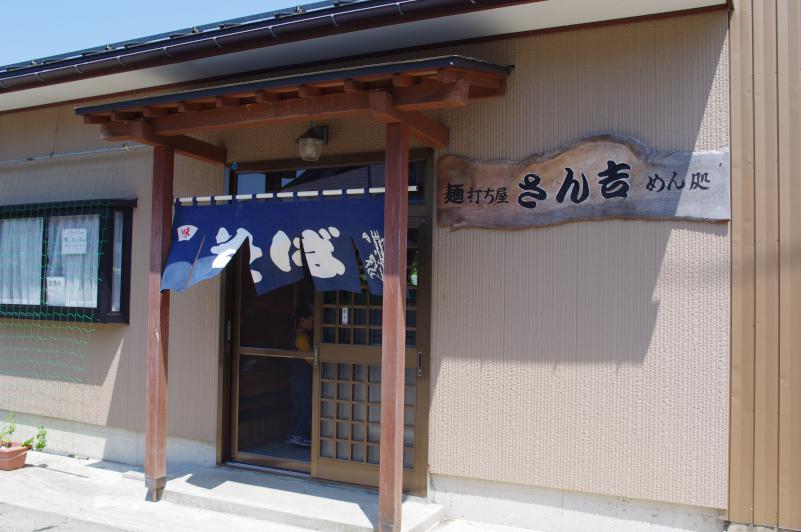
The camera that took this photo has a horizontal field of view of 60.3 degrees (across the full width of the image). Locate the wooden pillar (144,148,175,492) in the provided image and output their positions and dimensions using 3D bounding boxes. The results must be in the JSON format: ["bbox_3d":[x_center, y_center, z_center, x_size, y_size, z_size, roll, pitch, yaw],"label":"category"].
[{"bbox_3d":[-1.612,0.373,4.616,0.097,2.335,0.097,0,-3,26],"label":"wooden pillar"}]

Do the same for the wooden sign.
[{"bbox_3d":[1.000,-0.499,4.053,1.690,0.560,0.060,0,-3,26],"label":"wooden sign"}]

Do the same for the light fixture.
[{"bbox_3d":[-0.611,-0.850,4.753,0.200,0.270,0.250,0,-3,26],"label":"light fixture"}]

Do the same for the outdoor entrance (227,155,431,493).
[{"bbox_3d":[-0.566,0.357,4.835,1.700,2.250,0.140,0,-3,26],"label":"outdoor entrance"}]

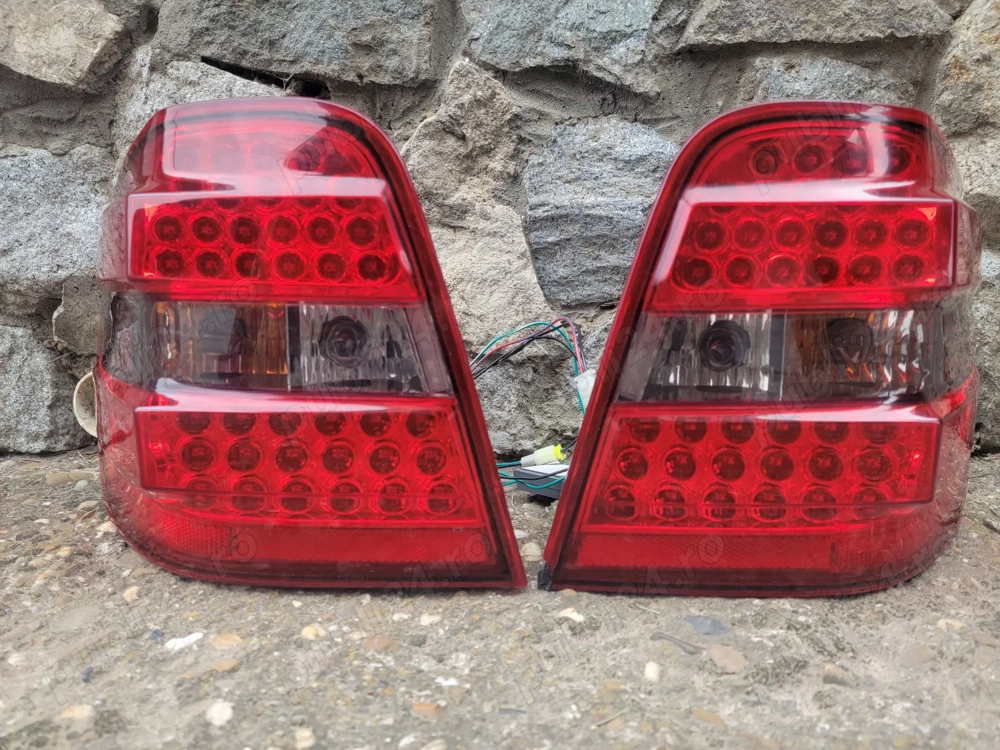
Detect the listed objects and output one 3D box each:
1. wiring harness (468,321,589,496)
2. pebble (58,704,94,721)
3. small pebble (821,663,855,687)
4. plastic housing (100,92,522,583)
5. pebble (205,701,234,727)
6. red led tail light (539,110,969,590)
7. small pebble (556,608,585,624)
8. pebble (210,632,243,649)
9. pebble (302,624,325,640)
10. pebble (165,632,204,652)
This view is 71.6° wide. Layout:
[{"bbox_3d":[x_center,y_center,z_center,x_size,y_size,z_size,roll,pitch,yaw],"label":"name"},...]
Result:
[{"bbox_3d":[0.035,0.031,0.814,0.170,0.205,0.120,0,8,0],"label":"wiring harness"},{"bbox_3d":[-0.256,0.204,0.419,0.021,0.006,0.012,0,8,0],"label":"pebble"},{"bbox_3d":[0.222,0.197,0.456,0.021,0.010,0.019,0,8,0],"label":"small pebble"},{"bbox_3d":[-0.163,-0.032,0.658,0.355,0.400,0.200,-1,9,-4],"label":"plastic housing"},{"bbox_3d":[-0.169,0.204,0.417,0.016,0.009,0.019,0,8,0],"label":"pebble"},{"bbox_3d":[0.197,-0.031,0.653,0.355,0.400,0.200,1,9,4],"label":"red led tail light"},{"bbox_3d":[0.054,0.186,0.535,0.020,0.008,0.014,0,8,0],"label":"small pebble"},{"bbox_3d":[-0.197,0.192,0.500,0.022,0.007,0.013,0,8,0],"label":"pebble"},{"bbox_3d":[-0.138,0.190,0.511,0.016,0.007,0.014,0,8,0],"label":"pebble"},{"bbox_3d":[-0.226,0.192,0.496,0.027,0.009,0.018,0,8,0],"label":"pebble"}]

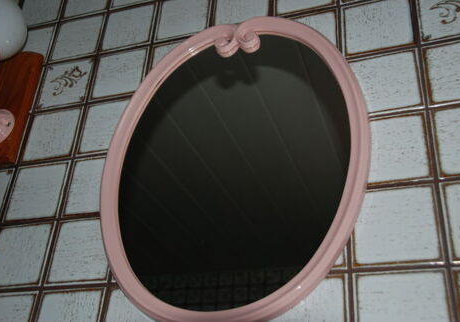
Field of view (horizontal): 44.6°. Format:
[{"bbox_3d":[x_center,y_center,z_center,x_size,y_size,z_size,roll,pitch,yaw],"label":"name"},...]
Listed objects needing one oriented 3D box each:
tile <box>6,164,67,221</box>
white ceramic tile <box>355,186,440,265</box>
[{"bbox_3d":[-0.302,0.049,0.886,0.100,0.100,0.009,-7,-32,18],"label":"tile"},{"bbox_3d":[0.196,0.079,0.665,0.100,0.100,0.009,-7,-32,18],"label":"white ceramic tile"}]

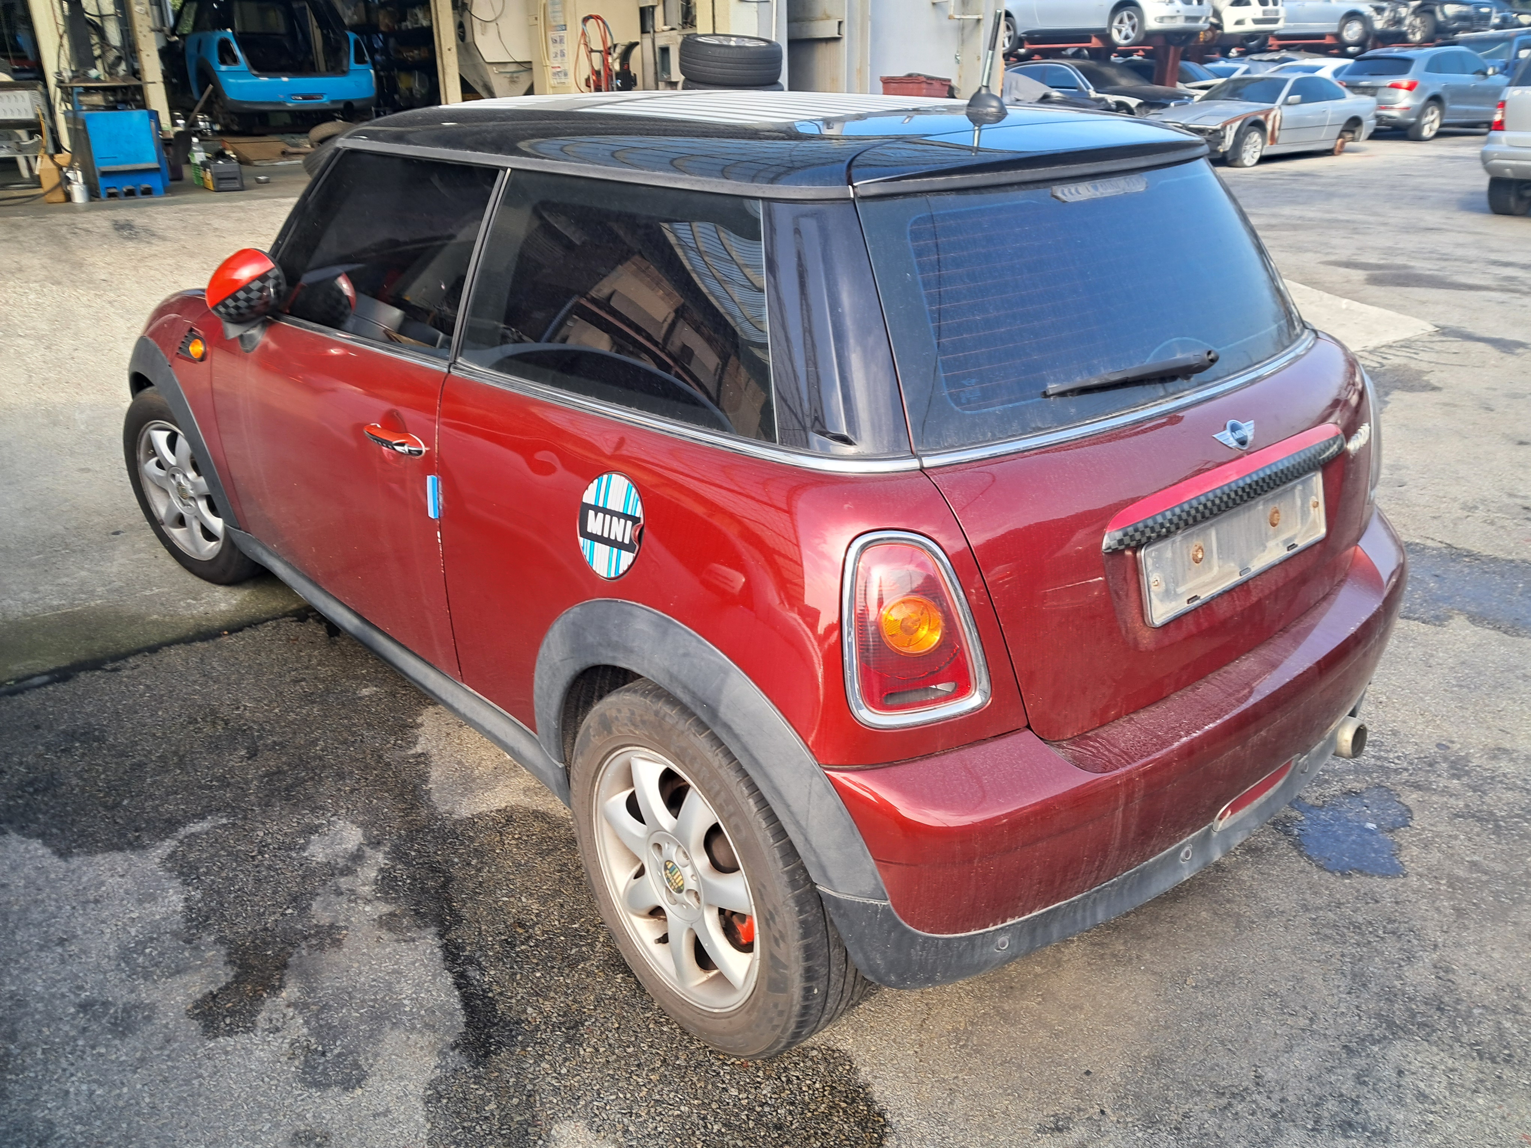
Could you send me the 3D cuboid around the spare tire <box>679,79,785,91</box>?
[{"bbox_3d":[-0.200,-2.942,7.400,0.645,0.225,0.645,-1,23,0],"label":"spare tire"}]

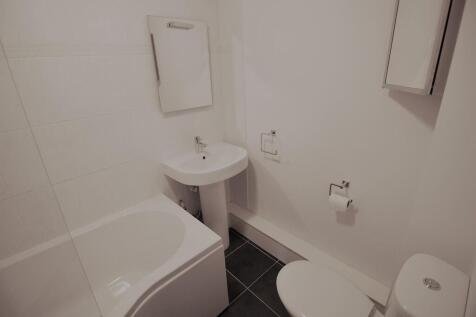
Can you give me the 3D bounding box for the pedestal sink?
[{"bbox_3d":[-0.179,0.379,1.756,0.600,0.820,0.480,-20,25,-38],"label":"pedestal sink"}]

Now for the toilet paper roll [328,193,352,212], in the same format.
[{"bbox_3d":[0.598,0.251,1.240,0.090,0.090,0.100,-20,25,-38],"label":"toilet paper roll"}]

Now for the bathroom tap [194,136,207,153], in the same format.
[{"bbox_3d":[-0.309,-0.105,1.705,0.046,0.124,0.115,-20,25,-38],"label":"bathroom tap"}]

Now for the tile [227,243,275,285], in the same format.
[{"bbox_3d":[0.085,0.831,1.679,0.330,0.010,0.330,-20,25,-38],"label":"tile"}]

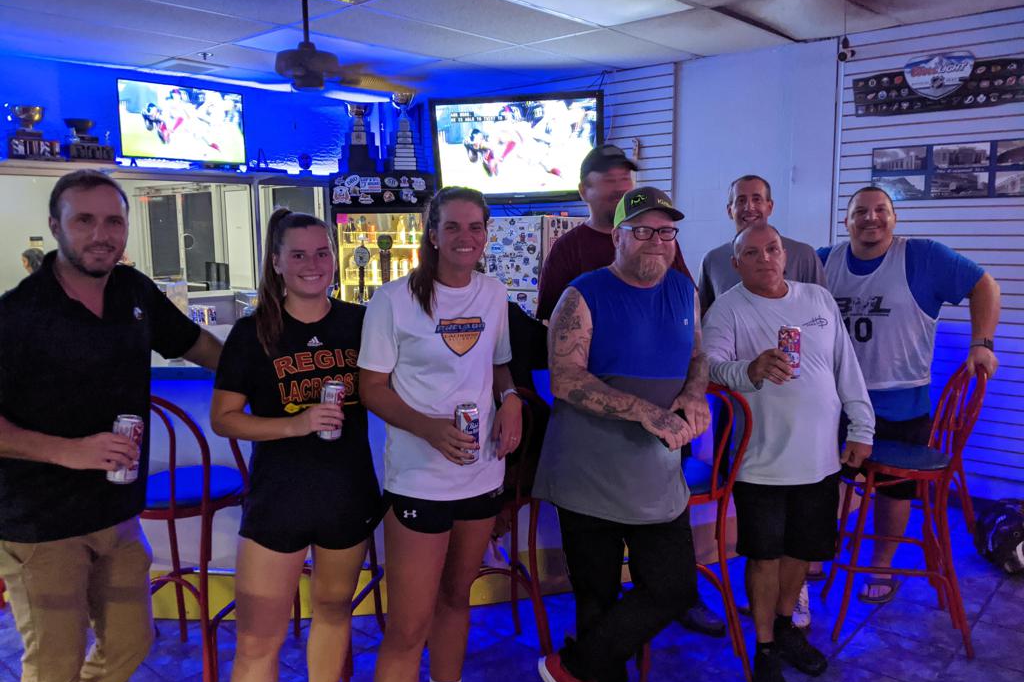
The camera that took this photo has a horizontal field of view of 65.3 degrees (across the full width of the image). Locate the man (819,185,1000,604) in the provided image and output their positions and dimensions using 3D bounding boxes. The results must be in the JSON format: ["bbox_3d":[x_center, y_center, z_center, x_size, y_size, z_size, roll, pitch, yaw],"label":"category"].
[{"bbox_3d":[1.576,0.230,3.309,0.710,1.730,0.450,4,10,31],"label":"man"}]

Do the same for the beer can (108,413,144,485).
[{"bbox_3d":[-0.912,0.258,1.890,0.066,0.157,0.066,7,8,-29],"label":"beer can"}]

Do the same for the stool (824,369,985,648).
[{"bbox_3d":[1.503,0.583,3.082,0.500,1.100,0.410,1,9,15],"label":"stool"}]

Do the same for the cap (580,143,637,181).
[{"bbox_3d":[0.356,-0.655,2.916,0.178,0.138,0.255,-6,10,-32],"label":"cap"}]

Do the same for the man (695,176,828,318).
[{"bbox_3d":[0.981,0.232,3.239,0.520,1.765,0.330,2,9,16],"label":"man"}]

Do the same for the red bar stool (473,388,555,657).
[{"bbox_3d":[-0.094,0.651,2.783,0.410,1.100,0.500,-3,9,-16],"label":"red bar stool"}]

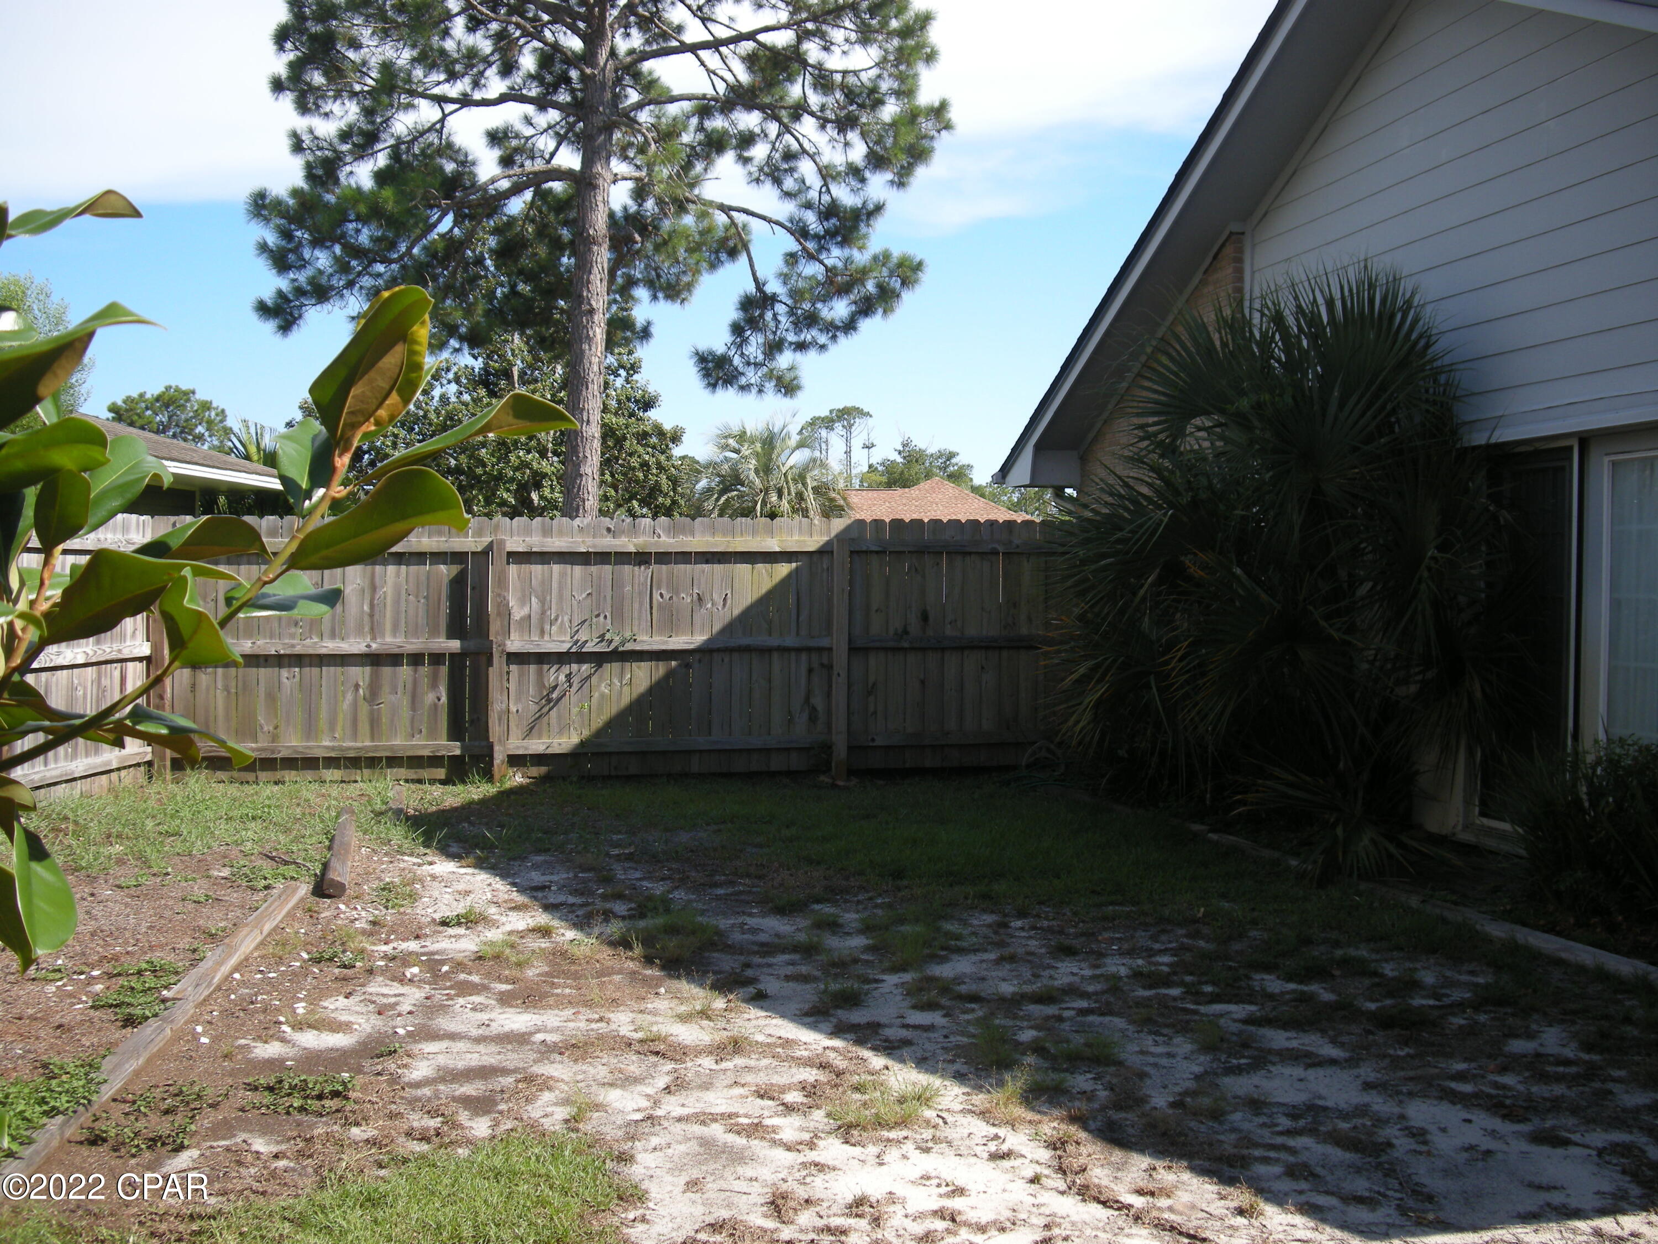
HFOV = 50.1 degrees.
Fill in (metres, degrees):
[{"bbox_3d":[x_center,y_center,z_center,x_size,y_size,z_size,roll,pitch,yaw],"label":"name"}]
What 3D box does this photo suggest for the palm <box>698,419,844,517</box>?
[{"bbox_3d":[-1.145,-1.829,36.000,3.250,4.700,3.250,0,2,0],"label":"palm"}]

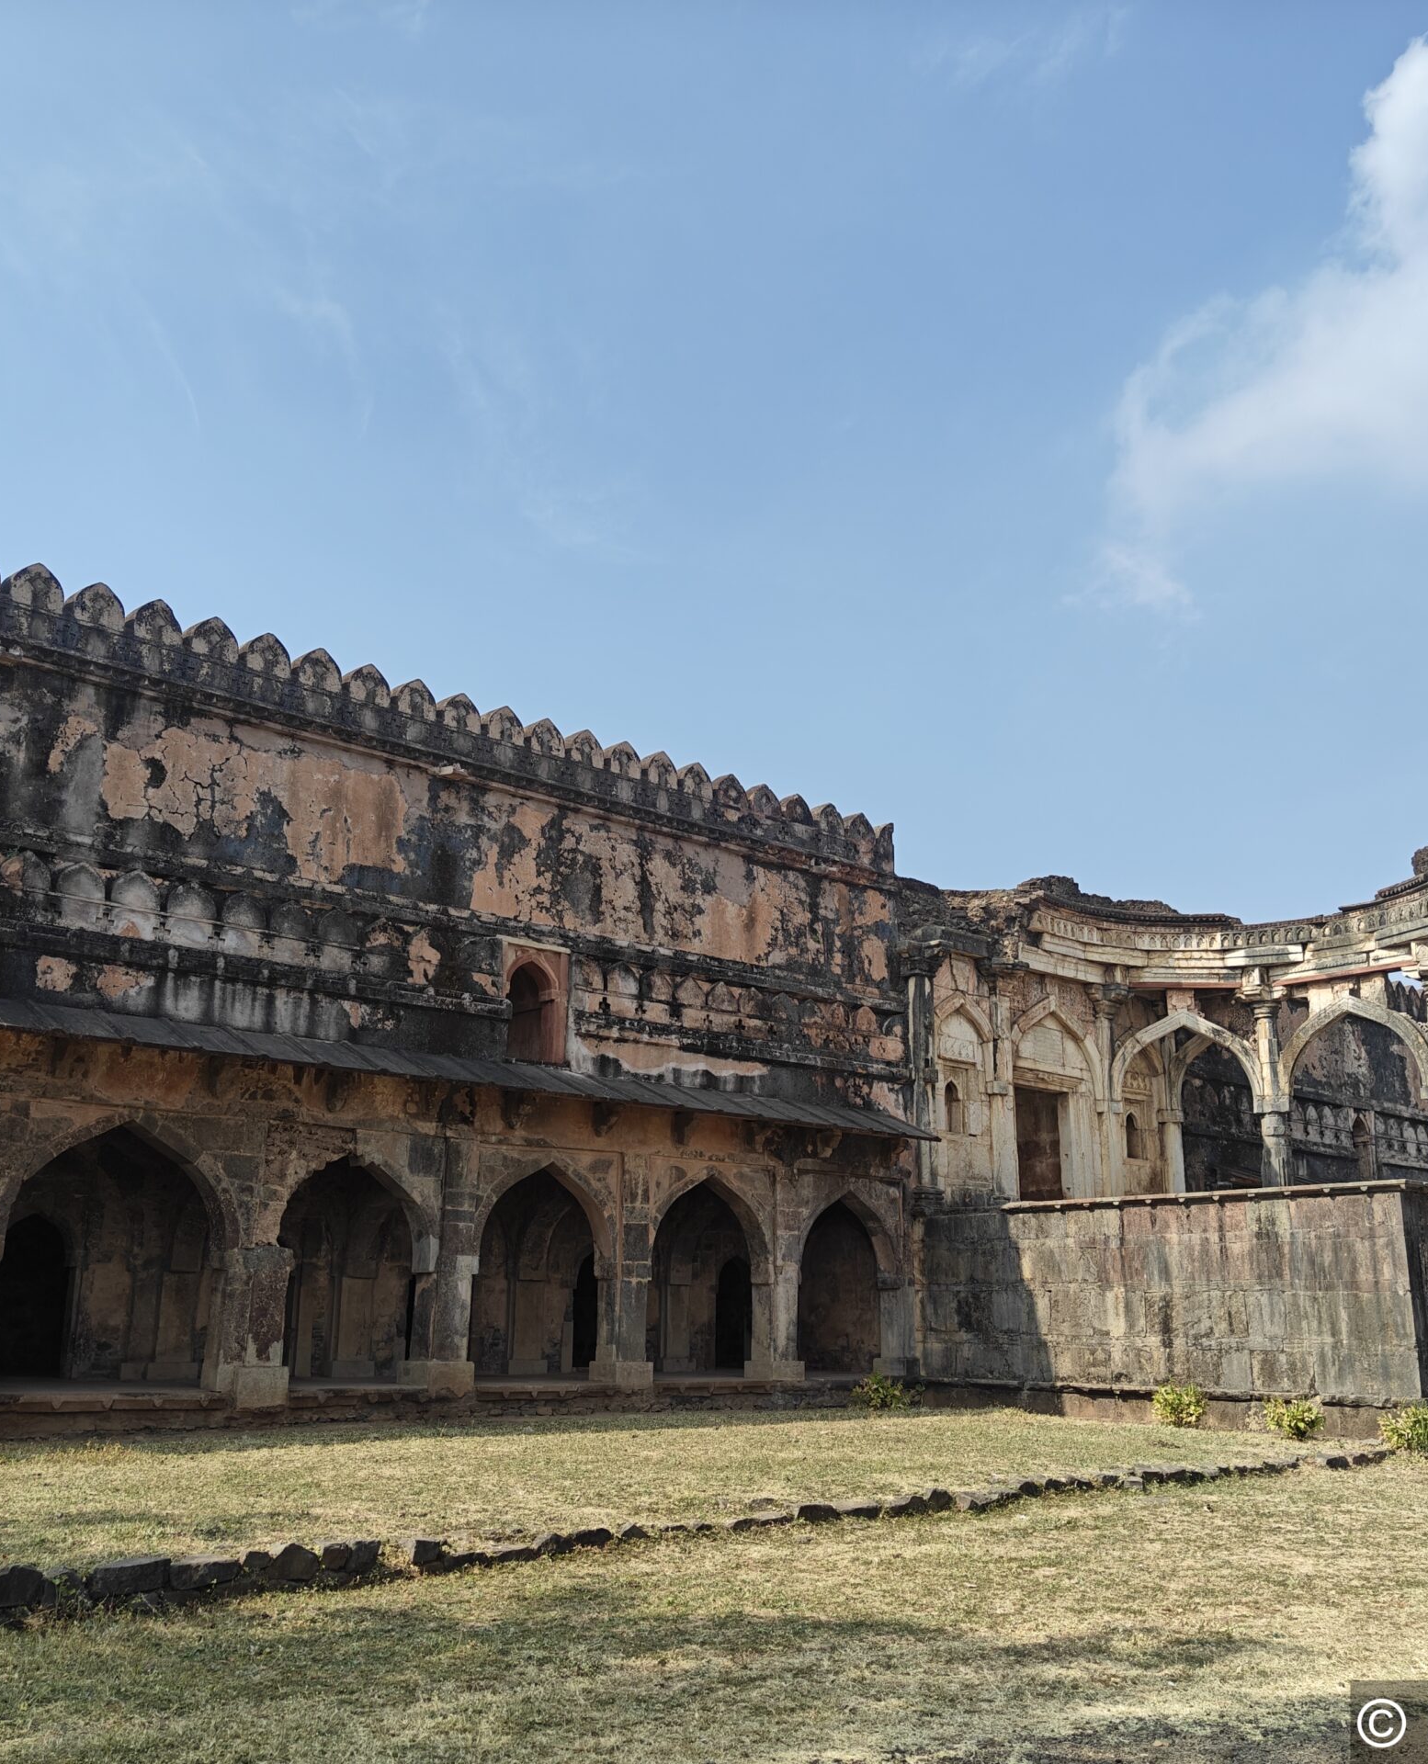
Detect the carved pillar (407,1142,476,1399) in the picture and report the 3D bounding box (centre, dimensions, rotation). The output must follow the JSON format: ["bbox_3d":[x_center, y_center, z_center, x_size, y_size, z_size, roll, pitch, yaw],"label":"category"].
[{"bbox_3d":[-3.656,5.157,21.918,0.665,3.219,0.732,14,-20,-41],"label":"carved pillar"}]

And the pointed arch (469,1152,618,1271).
[{"bbox_3d":[-2.404,4.445,21.827,2.280,1.580,0.500,13,-19,-39],"label":"pointed arch"}]

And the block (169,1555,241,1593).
[{"bbox_3d":[-2.987,4.067,9.586,0.416,0.188,0.280,14,-20,-41],"label":"block"}]

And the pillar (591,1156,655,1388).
[{"bbox_3d":[-1.219,5.429,22.644,0.650,3.090,0.580,13,-19,-39],"label":"pillar"}]

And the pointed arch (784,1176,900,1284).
[{"bbox_3d":[1.852,5.464,25.418,2.500,1.510,0.500,13,-19,-39],"label":"pointed arch"}]

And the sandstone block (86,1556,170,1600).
[{"bbox_3d":[-3.089,3.664,8.612,0.380,0.190,0.250,13,-19,-39],"label":"sandstone block"}]

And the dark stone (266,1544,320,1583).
[{"bbox_3d":[-2.567,4.158,9.947,0.318,0.208,0.260,14,-20,-41],"label":"dark stone"}]

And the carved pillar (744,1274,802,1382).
[{"bbox_3d":[0.880,6.616,24.195,0.700,1.470,0.500,13,-19,-39],"label":"carved pillar"}]

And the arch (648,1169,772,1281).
[{"bbox_3d":[-0.216,5.000,23.665,2.400,1.650,0.500,13,-19,-39],"label":"arch"}]

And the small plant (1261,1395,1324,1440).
[{"bbox_3d":[7.315,6.793,20.665,0.745,0.559,0.785,14,-20,-41],"label":"small plant"}]

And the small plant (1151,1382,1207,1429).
[{"bbox_3d":[6.285,7.075,22.058,0.718,0.585,0.745,14,-20,-41],"label":"small plant"}]

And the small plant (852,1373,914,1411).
[{"bbox_3d":[2.665,8.132,25.961,0.958,0.585,0.931,14,-20,-41],"label":"small plant"}]

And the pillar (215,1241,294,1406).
[{"bbox_3d":[-5.333,5.162,19.012,0.640,1.810,0.600,13,-19,-39],"label":"pillar"}]

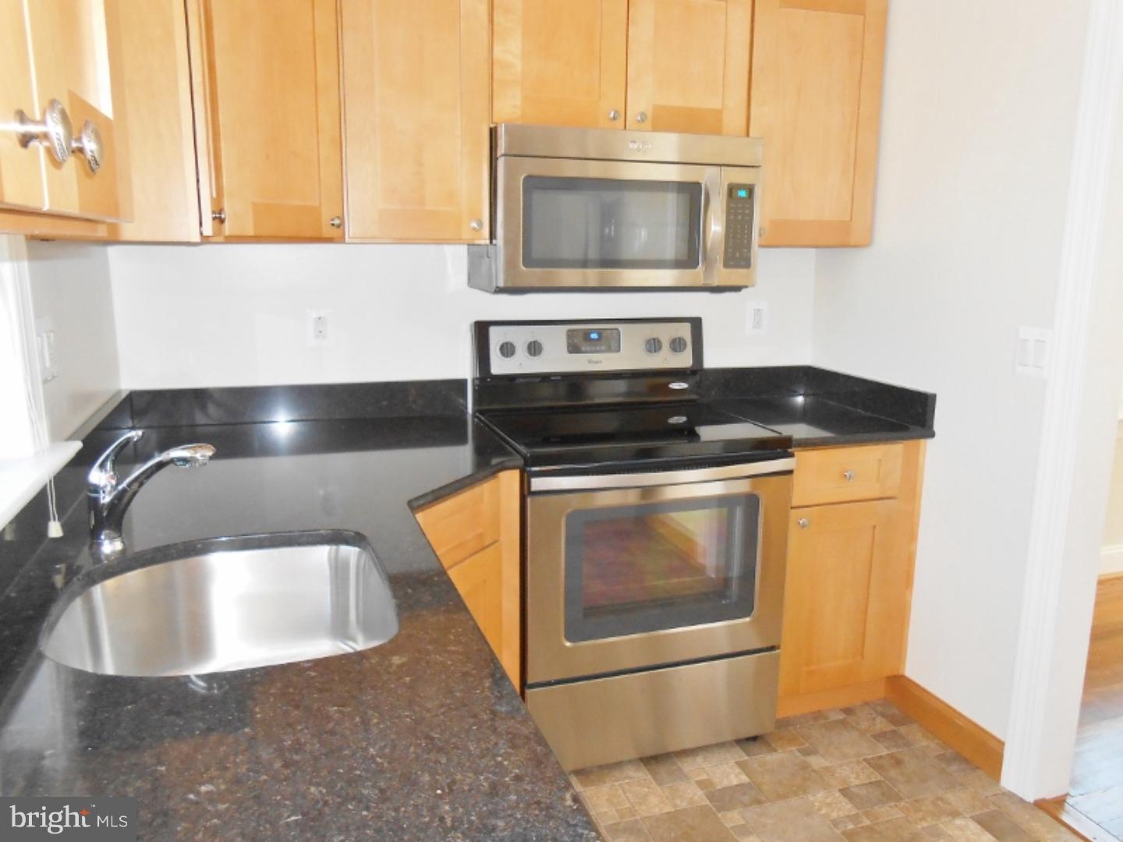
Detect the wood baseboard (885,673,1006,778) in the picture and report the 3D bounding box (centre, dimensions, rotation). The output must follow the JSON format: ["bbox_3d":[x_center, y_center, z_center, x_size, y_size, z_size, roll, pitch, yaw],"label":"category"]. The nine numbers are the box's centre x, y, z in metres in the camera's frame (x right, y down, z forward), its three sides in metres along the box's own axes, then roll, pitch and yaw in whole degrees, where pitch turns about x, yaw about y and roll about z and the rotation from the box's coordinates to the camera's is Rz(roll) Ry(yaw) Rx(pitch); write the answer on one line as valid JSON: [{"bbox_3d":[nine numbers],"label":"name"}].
[{"bbox_3d":[1.121,0.878,2.486,0.017,0.122,0.460,-3,11,-18],"label":"wood baseboard"}]

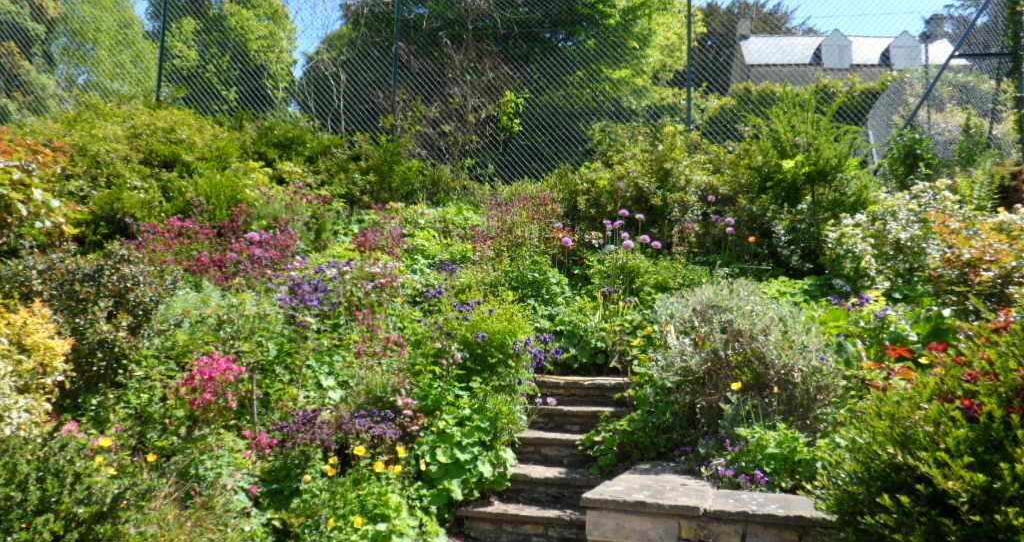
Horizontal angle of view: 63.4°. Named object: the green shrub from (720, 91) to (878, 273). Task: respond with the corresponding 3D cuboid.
[{"bbox_3d":[2.470,-0.760,7.150,1.300,1.500,1.150,1,-4,0],"label":"green shrub"}]

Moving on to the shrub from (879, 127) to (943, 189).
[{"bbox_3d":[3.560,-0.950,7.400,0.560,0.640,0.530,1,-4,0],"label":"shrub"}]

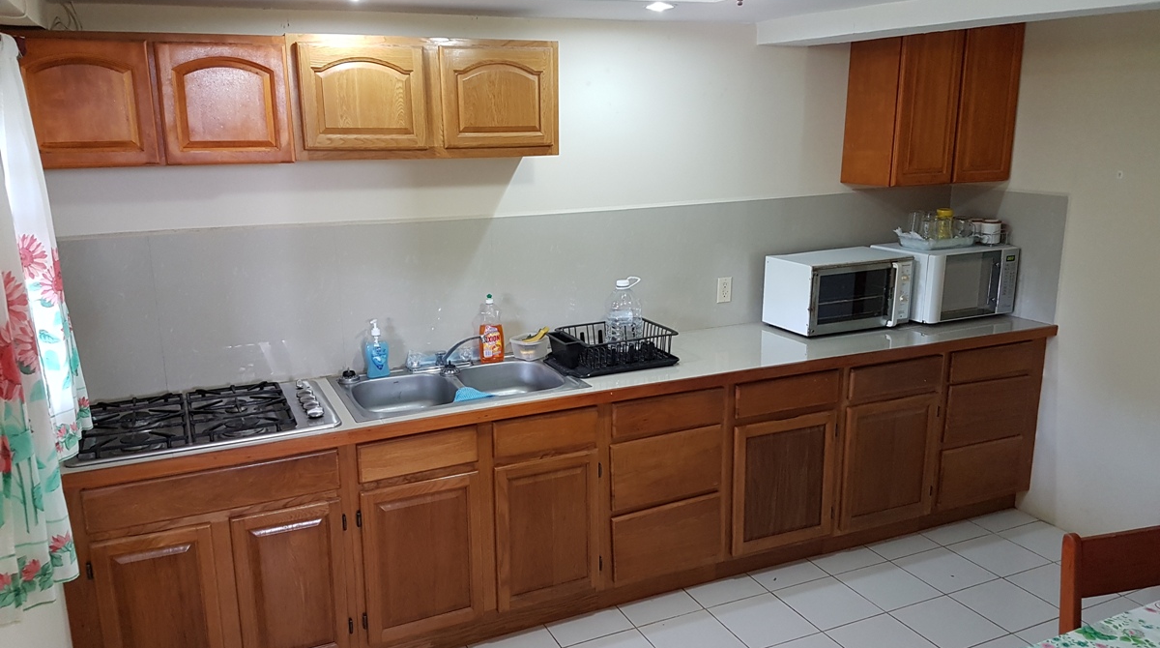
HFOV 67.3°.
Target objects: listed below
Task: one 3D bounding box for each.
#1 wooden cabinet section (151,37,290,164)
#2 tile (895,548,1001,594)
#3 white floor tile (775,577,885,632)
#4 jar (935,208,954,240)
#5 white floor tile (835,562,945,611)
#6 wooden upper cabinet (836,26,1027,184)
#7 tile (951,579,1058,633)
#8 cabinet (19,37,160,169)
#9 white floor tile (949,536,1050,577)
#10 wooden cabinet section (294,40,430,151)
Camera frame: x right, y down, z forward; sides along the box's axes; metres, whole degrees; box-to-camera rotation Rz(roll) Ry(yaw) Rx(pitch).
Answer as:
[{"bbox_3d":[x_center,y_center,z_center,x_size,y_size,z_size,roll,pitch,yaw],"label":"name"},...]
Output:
[{"bbox_3d":[-1.132,-0.695,2.781,0.363,0.351,0.300,-6,14,-23],"label":"wooden cabinet section"},{"bbox_3d":[1.517,1.025,3.624,0.300,0.010,0.300,-6,14,-24],"label":"tile"},{"bbox_3d":[0.965,1.083,3.381,0.300,0.010,0.300,-6,14,-24],"label":"white floor tile"},{"bbox_3d":[1.730,-0.465,4.130,0.078,0.168,0.078,-1,13,0],"label":"jar"},{"bbox_3d":[1.248,1.062,3.525,0.302,0.010,0.302,-6,14,-24],"label":"white floor tile"},{"bbox_3d":[1.607,-1.037,3.986,0.721,0.771,0.330,-6,14,-24],"label":"wooden upper cabinet"},{"bbox_3d":[1.635,1.076,3.338,0.298,0.010,0.298,-6,14,-24],"label":"tile"},{"bbox_3d":[-1.472,-0.664,2.637,0.348,0.369,0.309,-6,14,-24],"label":"cabinet"},{"bbox_3d":[1.787,0.987,3.728,0.298,0.010,0.298,-6,14,-24],"label":"white floor tile"},{"bbox_3d":[-0.754,-0.757,2.941,0.396,0.326,0.300,-6,14,-23],"label":"wooden cabinet section"}]

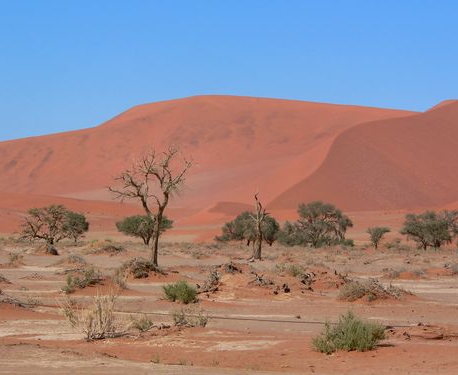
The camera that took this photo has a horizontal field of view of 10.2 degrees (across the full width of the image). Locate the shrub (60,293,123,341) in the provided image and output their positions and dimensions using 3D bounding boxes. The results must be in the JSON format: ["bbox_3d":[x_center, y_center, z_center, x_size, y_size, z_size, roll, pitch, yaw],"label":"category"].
[{"bbox_3d":[-2.869,2.692,53.645,1.324,0.963,1.126,0,-1,0],"label":"shrub"}]

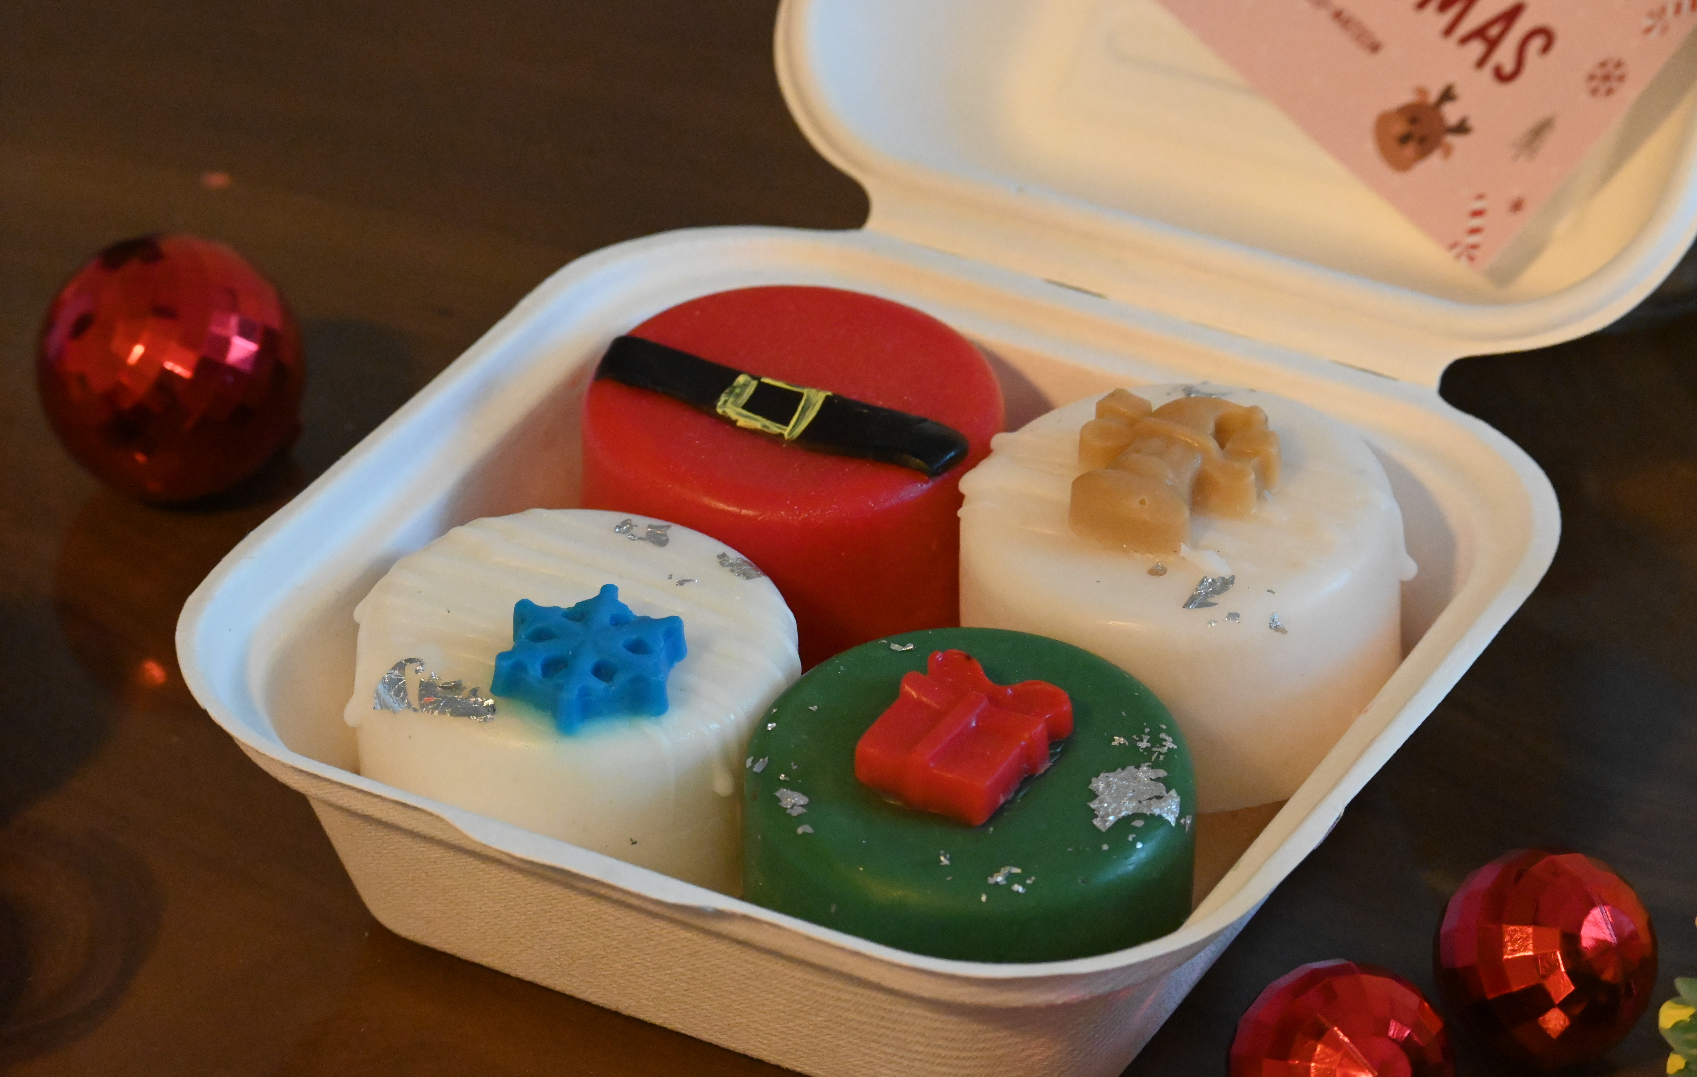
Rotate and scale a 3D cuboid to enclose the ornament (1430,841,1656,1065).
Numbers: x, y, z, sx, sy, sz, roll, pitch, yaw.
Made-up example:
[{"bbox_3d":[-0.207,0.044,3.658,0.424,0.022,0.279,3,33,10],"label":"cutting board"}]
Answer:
[{"bbox_3d":[0.093,0.056,0.940,0.029,0.029,0.029,0,32,0],"label":"ornament"}]

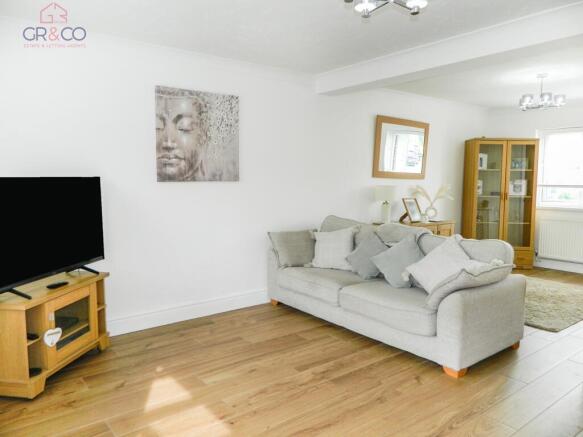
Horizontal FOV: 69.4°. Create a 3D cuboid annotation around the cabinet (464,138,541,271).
[{"bbox_3d":[3.114,-0.213,6.326,0.933,1.886,0.377,1,6,0],"label":"cabinet"}]

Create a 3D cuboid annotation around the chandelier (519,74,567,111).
[{"bbox_3d":[2.613,-1.316,4.408,0.486,0.382,0.486,-4,8,-37],"label":"chandelier"}]

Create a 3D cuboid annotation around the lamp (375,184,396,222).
[{"bbox_3d":[1.135,-0.170,5.069,0.268,0.467,0.268,-4,8,-37],"label":"lamp"}]

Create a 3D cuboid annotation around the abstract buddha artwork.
[{"bbox_3d":[-0.814,-0.721,3.744,0.784,0.789,0.035,-4,8,-37],"label":"abstract buddha artwork"}]

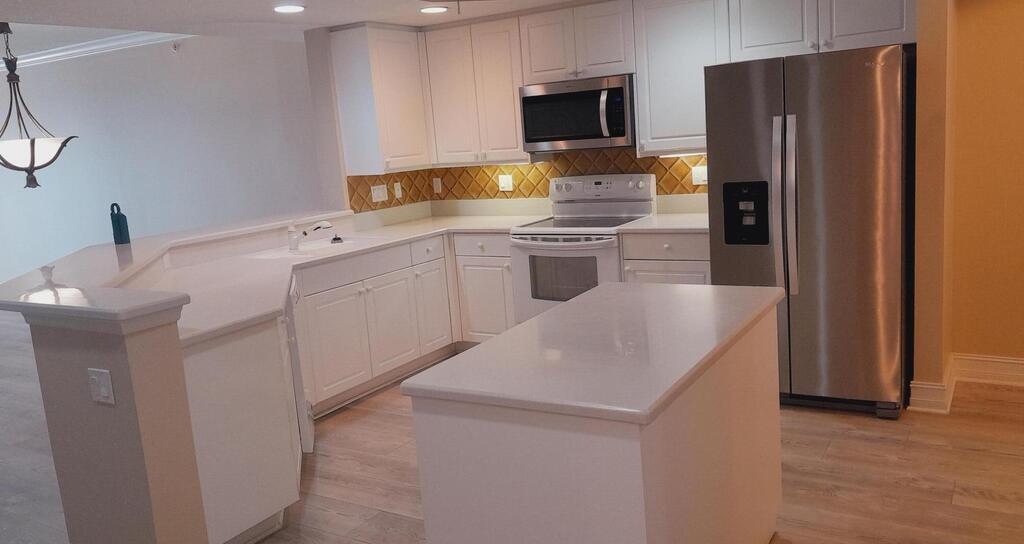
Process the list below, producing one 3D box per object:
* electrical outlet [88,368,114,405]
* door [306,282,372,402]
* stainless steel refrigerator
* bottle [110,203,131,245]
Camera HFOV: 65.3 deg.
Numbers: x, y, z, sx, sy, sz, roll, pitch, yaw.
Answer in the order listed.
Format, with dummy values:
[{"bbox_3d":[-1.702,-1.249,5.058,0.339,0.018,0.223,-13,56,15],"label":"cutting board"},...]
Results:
[{"bbox_3d":[-1.370,0.383,2.657,0.120,0.120,0.010,2,12,32],"label":"electrical outlet"},{"bbox_3d":[-0.985,0.391,4.583,0.030,0.598,0.474,2,12,32],"label":"door"},{"bbox_3d":[1.623,-0.227,4.274,0.905,1.768,0.855,2,12,32],"label":"stainless steel refrigerator"},{"bbox_3d":[-2.180,-0.268,4.435,0.082,0.235,0.082,2,12,32],"label":"bottle"}]

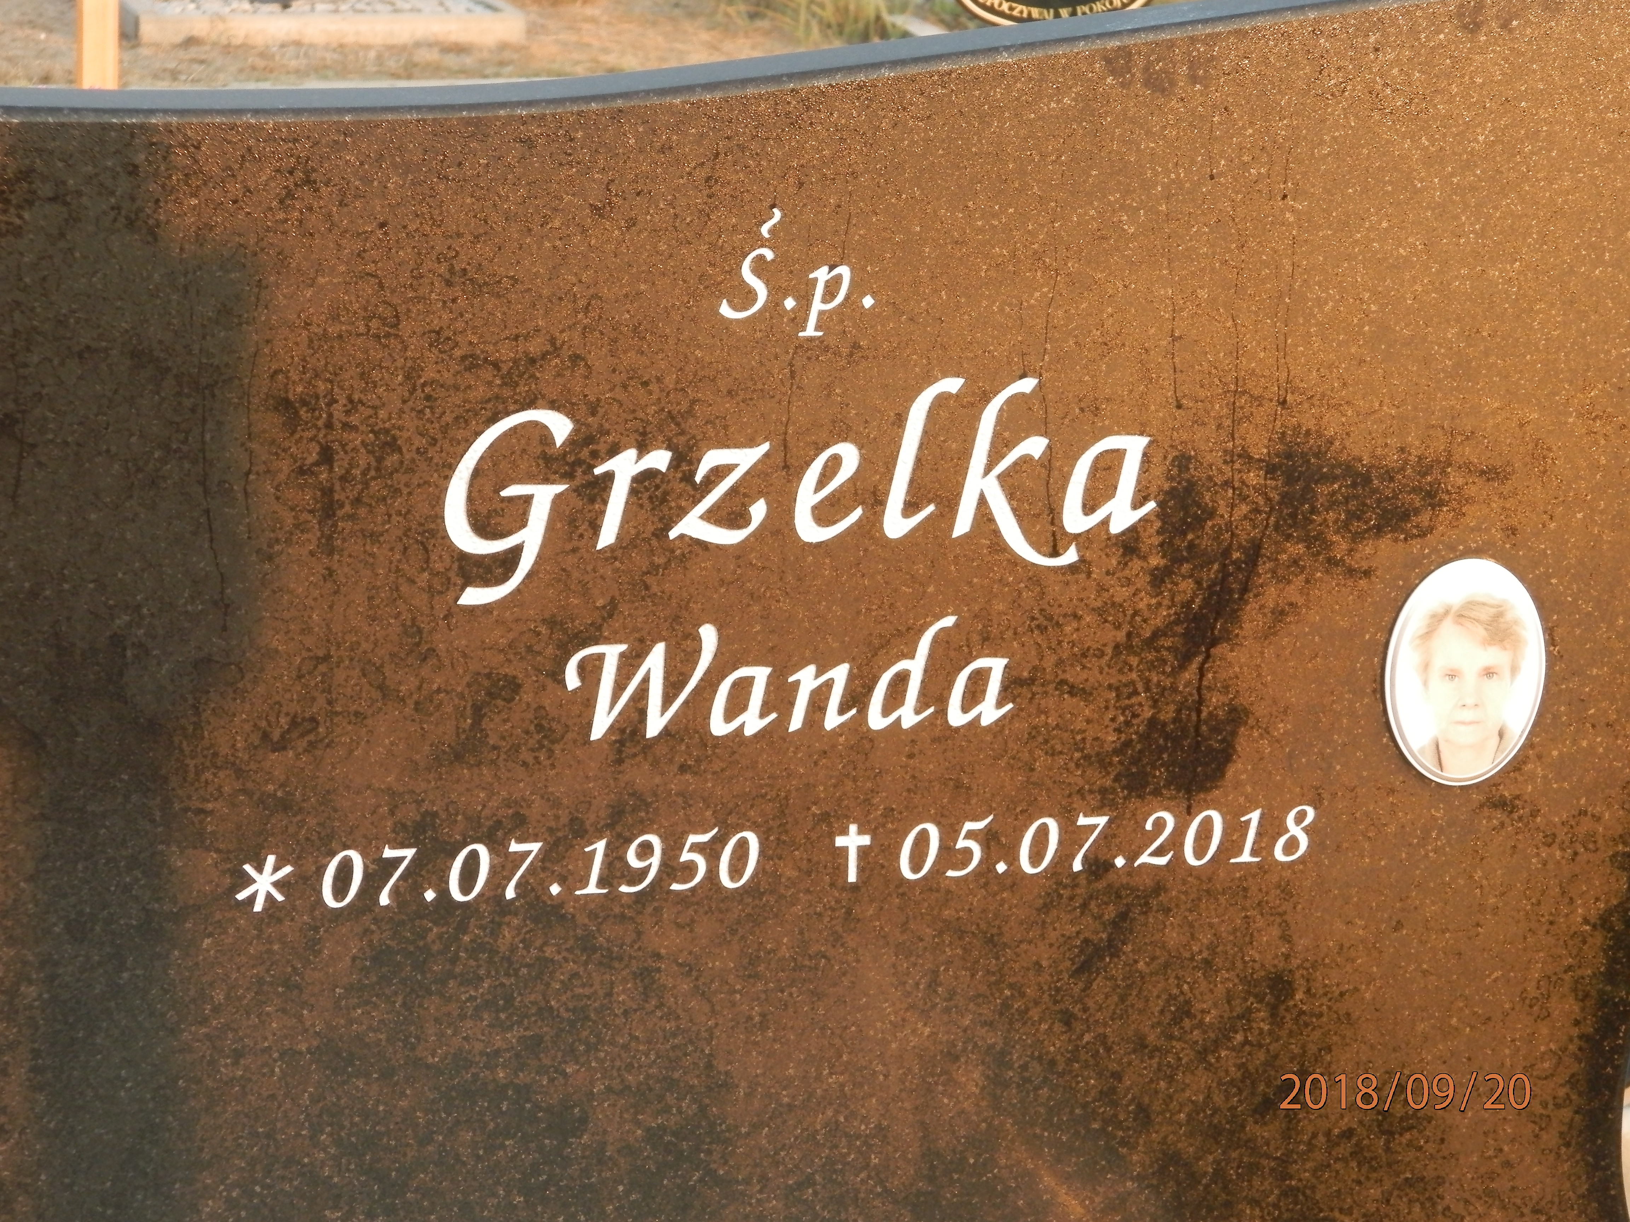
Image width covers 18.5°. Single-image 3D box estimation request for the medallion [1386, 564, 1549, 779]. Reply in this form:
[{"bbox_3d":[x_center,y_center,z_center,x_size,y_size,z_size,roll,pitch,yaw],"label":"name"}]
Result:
[{"bbox_3d":[0.418,0.040,3.201,0.109,0.149,0.012,-1,12,-13],"label":"medallion"}]

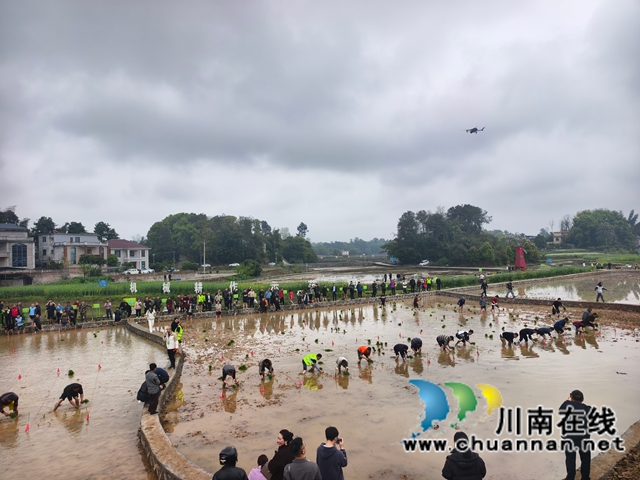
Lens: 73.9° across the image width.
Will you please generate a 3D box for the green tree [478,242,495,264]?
[{"bbox_3d":[48.110,3.860,123.000,4.550,6.220,4.550,0,-1,20],"label":"green tree"}]

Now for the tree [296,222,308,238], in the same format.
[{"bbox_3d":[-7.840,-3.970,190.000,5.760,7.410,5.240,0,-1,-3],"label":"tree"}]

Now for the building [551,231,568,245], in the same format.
[{"bbox_3d":[124.190,-0.810,220.000,8.360,7.270,7.600,-1,-1,38],"label":"building"}]

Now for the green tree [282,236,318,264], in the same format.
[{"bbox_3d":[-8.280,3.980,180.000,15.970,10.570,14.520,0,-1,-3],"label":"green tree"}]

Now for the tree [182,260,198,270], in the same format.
[{"bbox_3d":[-36.540,7.240,120.000,4.630,2.760,3.860,0,-1,-17],"label":"tree"}]

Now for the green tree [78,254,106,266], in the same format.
[{"bbox_3d":[-53.450,4.890,100.000,6.200,2.860,4.130,1,-1,-28],"label":"green tree"}]

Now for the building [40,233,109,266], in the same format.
[{"bbox_3d":[-61.630,2.810,107.000,10.690,8.860,11.760,-1,-1,35],"label":"building"}]

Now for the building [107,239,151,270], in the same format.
[{"bbox_3d":[-56.000,4.080,123.000,8.530,8.470,10.660,-1,-1,45],"label":"building"}]

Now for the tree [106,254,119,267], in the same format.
[{"bbox_3d":[-51.700,5.210,106.000,2.860,3.130,2.860,0,-1,-25],"label":"tree"}]

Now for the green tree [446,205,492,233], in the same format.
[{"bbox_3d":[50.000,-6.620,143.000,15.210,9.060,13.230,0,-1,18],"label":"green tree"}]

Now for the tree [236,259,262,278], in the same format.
[{"bbox_3d":[-15.930,6.360,96.000,6.130,4.210,5.580,0,-1,-10],"label":"tree"}]

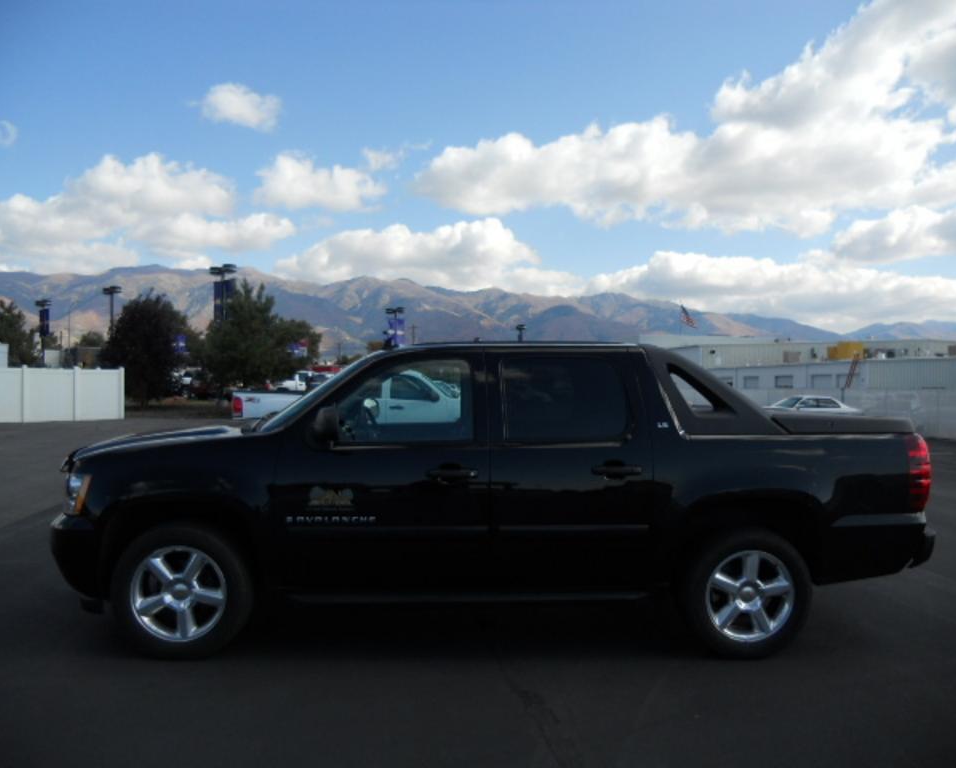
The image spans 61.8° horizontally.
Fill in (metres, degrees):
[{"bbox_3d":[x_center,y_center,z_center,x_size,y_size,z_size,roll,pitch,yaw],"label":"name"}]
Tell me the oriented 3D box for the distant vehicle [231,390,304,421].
[{"bbox_3d":[-1.802,0.621,16.400,5.800,1.870,2.030,1,0,-1],"label":"distant vehicle"}]

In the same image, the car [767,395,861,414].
[{"bbox_3d":[11.832,1.103,29.000,4.850,1.420,1.820,1,0,-29],"label":"car"}]

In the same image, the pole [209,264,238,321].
[{"bbox_3d":[-15.563,-3.003,49.000,0.800,8.600,2.000,1,0,-41],"label":"pole"}]

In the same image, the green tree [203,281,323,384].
[{"bbox_3d":[-11.426,-2.025,42.000,6.100,6.800,5.800,1,0,0],"label":"green tree"}]

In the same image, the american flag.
[{"bbox_3d":[21.084,-6.761,80.000,1.500,2.300,0.400,1,0,-11],"label":"american flag"}]

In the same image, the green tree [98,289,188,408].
[{"bbox_3d":[-17.063,-1.731,41.000,4.300,6.000,4.200,1,0,0],"label":"green tree"}]

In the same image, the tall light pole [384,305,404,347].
[{"bbox_3d":[-7.713,-2.855,75.000,0.800,8.600,2.000,1,0,-41],"label":"tall light pole"}]

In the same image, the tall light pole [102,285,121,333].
[{"bbox_3d":[-27.872,-3.234,61.000,0.800,8.600,2.000,1,0,-41],"label":"tall light pole"}]

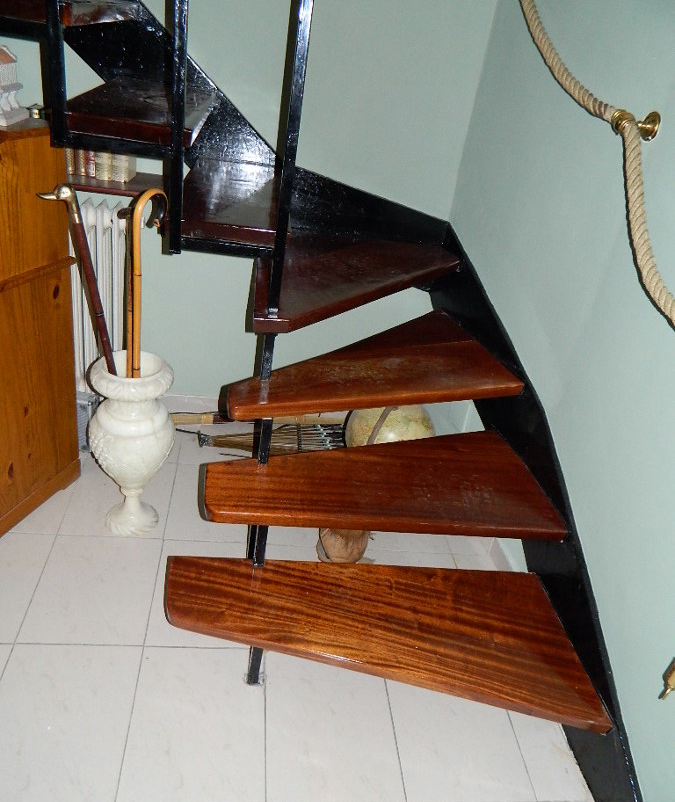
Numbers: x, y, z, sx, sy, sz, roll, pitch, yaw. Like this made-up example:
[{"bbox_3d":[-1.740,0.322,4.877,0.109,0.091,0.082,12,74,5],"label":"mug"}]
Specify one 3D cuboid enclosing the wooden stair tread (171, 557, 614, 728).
[{"bbox_3d":[0.086,0.580,1.574,1.026,0.039,0.457,5,30,-10],"label":"wooden stair tread"}]

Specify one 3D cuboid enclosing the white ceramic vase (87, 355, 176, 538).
[{"bbox_3d":[-0.600,0.146,1.908,0.227,0.547,0.227,5,30,-10],"label":"white ceramic vase"}]

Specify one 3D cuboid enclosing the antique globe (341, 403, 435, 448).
[{"bbox_3d":[0.177,0.161,2.282,0.318,0.408,0.318,5,30,-10],"label":"antique globe"}]

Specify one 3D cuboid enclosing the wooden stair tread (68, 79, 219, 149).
[{"bbox_3d":[-0.517,-0.804,1.785,0.303,0.039,0.847,5,30,-10],"label":"wooden stair tread"}]

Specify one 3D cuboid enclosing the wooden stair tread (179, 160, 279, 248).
[{"bbox_3d":[-0.299,-0.608,1.916,0.297,0.039,0.828,5,30,-10],"label":"wooden stair tread"}]

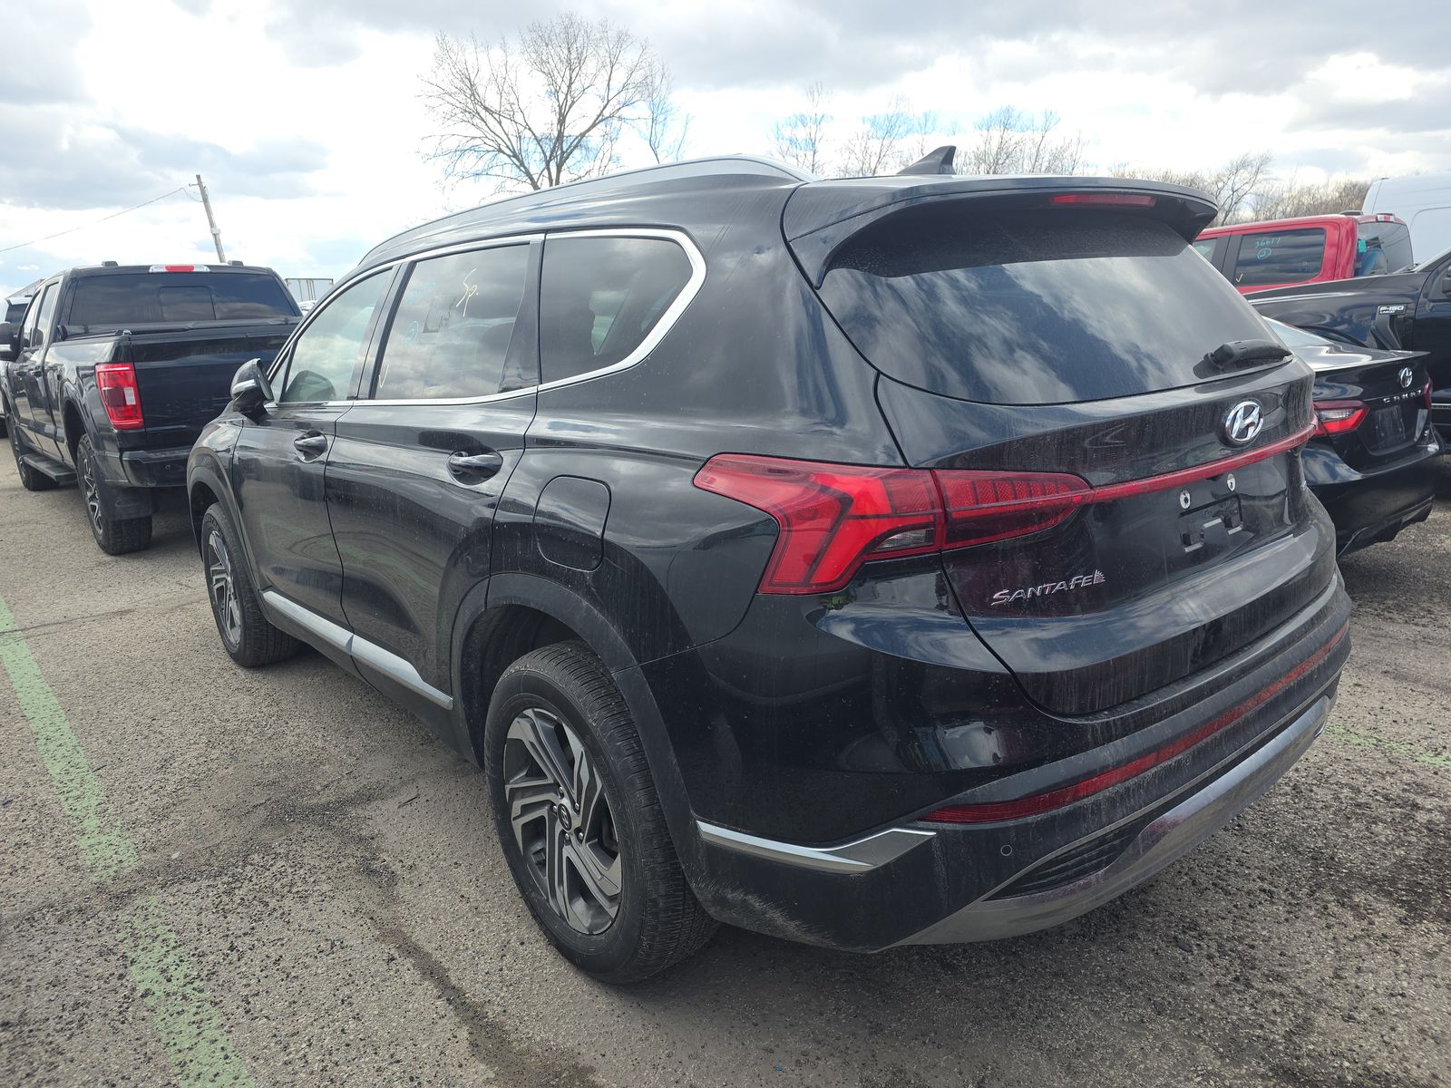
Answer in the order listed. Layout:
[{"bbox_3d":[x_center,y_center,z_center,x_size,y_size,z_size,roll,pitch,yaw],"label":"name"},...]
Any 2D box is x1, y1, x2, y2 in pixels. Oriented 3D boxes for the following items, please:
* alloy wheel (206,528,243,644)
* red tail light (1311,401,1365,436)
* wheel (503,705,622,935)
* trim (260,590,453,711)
[{"bbox_3d":[-2.070,0.177,4.176,0.170,0.480,0.480,-15,17,-37],"label":"alloy wheel"},{"bbox_3d":[2.439,-0.543,4.066,0.500,0.160,0.260,-13,16,-38],"label":"red tail light"},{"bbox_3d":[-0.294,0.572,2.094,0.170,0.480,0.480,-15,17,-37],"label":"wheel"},{"bbox_3d":[-1.210,0.284,3.007,0.045,0.075,1.680,-13,16,-38],"label":"trim"}]

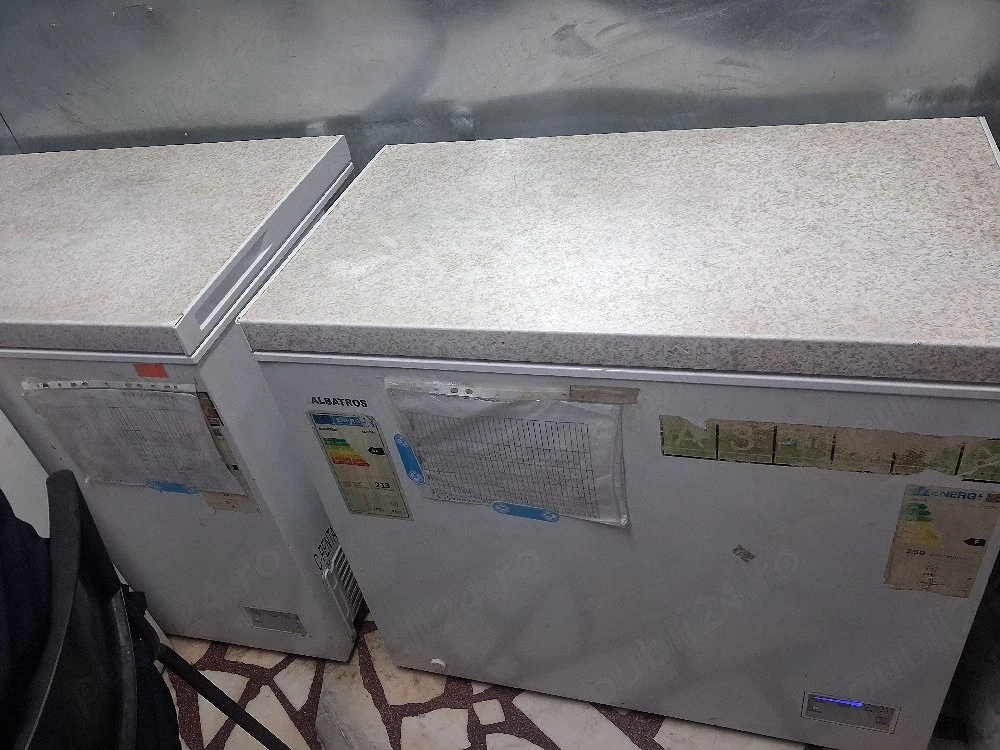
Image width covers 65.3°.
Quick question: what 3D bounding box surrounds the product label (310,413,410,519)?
[{"bbox_3d":[-0.205,0.139,1.159,0.110,0.220,0.002,3,41,18],"label":"product label"}]

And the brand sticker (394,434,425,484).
[{"bbox_3d":[-0.130,0.121,1.115,0.026,0.100,0.002,1,40,20],"label":"brand sticker"}]

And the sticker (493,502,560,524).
[{"bbox_3d":[0.036,0.197,1.119,0.099,0.027,0.002,6,42,16],"label":"sticker"}]

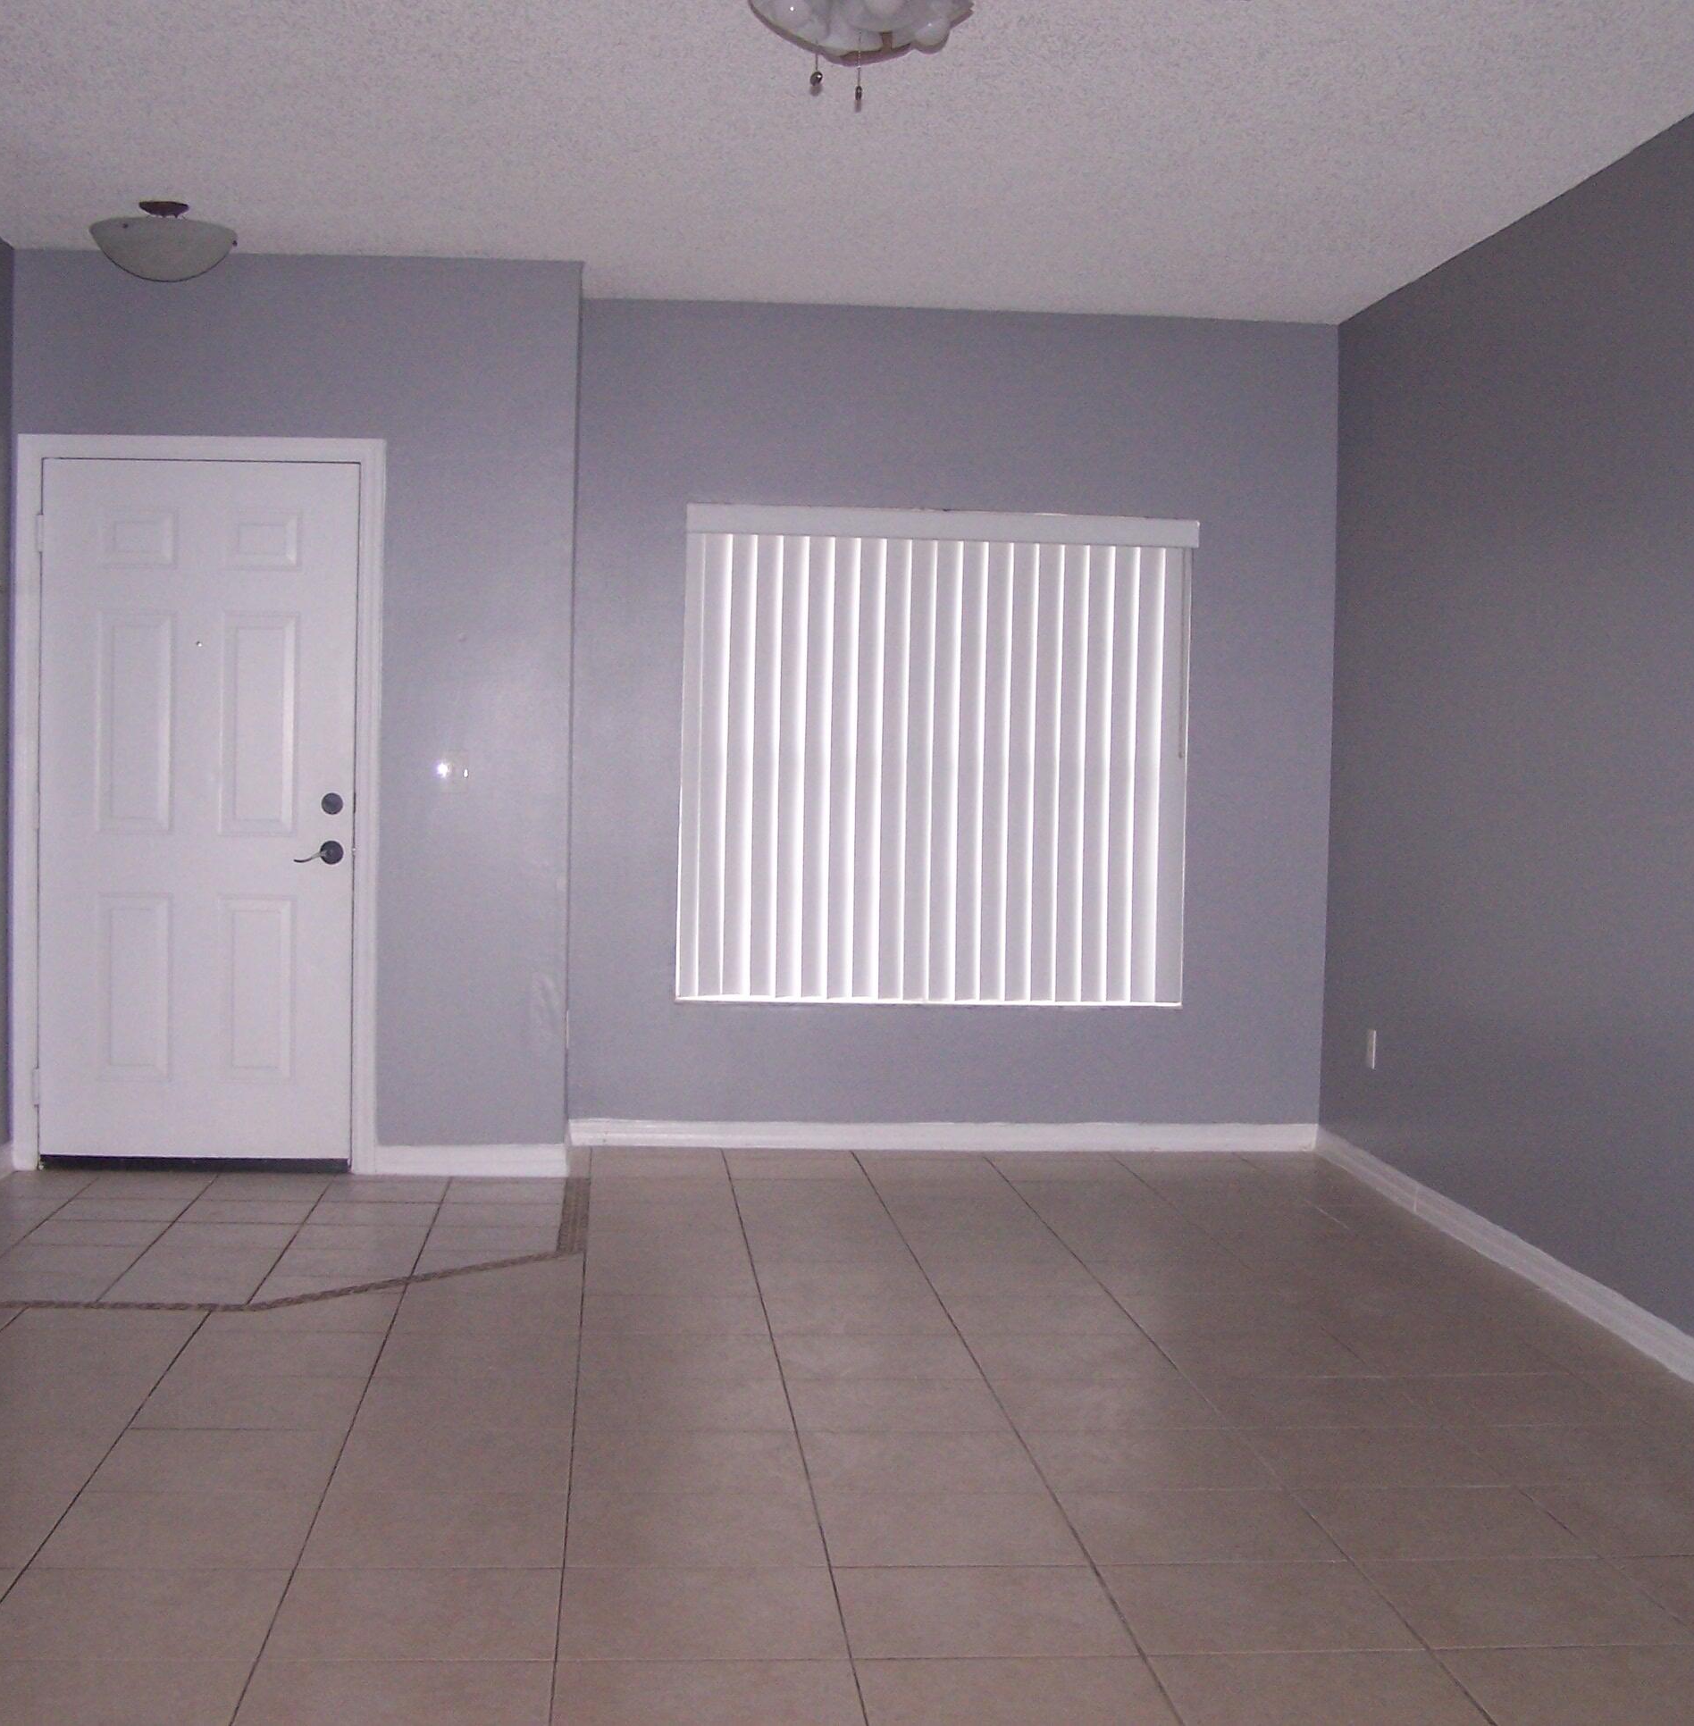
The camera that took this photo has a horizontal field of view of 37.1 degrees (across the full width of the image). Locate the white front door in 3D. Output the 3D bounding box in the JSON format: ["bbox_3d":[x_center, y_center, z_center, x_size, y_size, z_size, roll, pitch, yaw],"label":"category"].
[{"bbox_3d":[-1.885,-0.144,7.367,0.905,2.040,0.045,1,3,-5],"label":"white front door"}]

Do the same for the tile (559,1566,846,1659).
[{"bbox_3d":[-0.214,1.112,3.740,0.407,0.010,0.402,1,3,-5],"label":"tile"}]

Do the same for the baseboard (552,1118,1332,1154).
[{"bbox_3d":[0.324,0.882,8.059,2.390,0.090,0.016,1,3,-5],"label":"baseboard"}]

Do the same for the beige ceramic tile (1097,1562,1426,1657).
[{"bbox_3d":[0.611,1.126,3.817,0.407,0.010,0.402,1,3,-5],"label":"beige ceramic tile"}]

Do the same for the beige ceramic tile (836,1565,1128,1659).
[{"bbox_3d":[0.199,1.119,3.776,0.407,0.010,0.402,1,3,-5],"label":"beige ceramic tile"}]

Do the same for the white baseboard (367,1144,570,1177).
[{"bbox_3d":[-1.103,0.878,7.455,0.560,0.090,0.016,1,3,-5],"label":"white baseboard"}]

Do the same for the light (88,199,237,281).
[{"bbox_3d":[-1.777,-1.620,6.612,0.385,0.197,0.385,1,3,-5],"label":"light"}]

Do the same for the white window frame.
[{"bbox_3d":[0.288,-0.329,8.025,1.623,1.550,0.100,1,3,-5],"label":"white window frame"}]

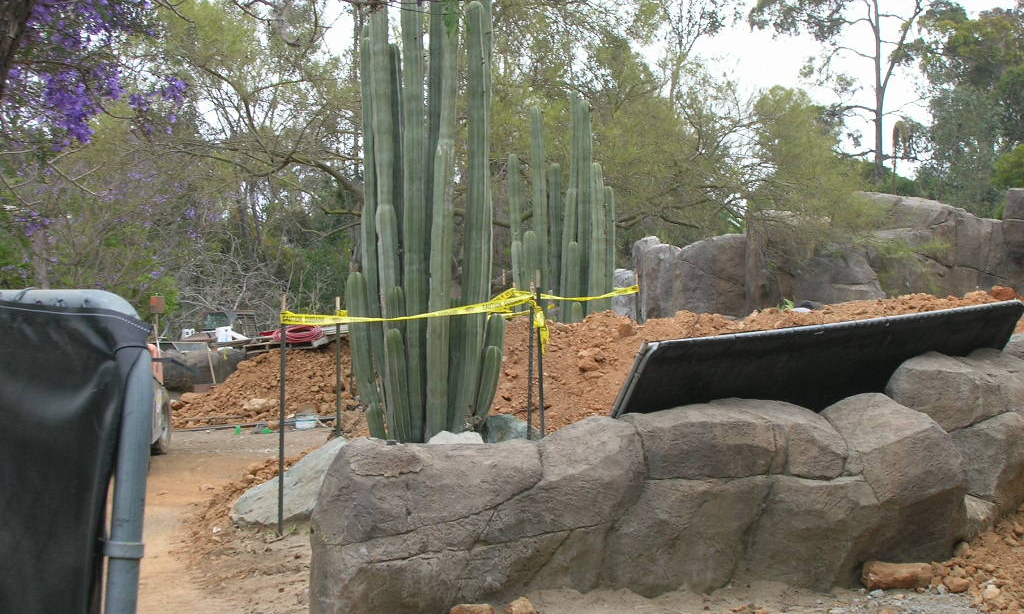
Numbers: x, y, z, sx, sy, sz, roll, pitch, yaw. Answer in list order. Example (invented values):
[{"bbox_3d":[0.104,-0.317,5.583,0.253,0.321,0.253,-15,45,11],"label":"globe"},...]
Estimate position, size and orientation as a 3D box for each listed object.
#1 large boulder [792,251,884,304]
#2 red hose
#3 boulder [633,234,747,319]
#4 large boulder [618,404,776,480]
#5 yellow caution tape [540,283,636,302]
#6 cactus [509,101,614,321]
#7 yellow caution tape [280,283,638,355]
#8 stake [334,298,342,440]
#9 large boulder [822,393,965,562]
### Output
[{"bbox_3d":[4.292,-0.322,24.500,1.200,0.800,0.800,0,0,0],"label":"large boulder"},{"bbox_3d":[-2.877,0.369,25.000,0.720,0.200,0.660,0,0,0],"label":"red hose"},{"bbox_3d":[2.238,-0.271,23.500,1.450,1.300,1.000,0,0,0],"label":"boulder"},{"bbox_3d":[1.077,0.769,10.650,0.880,0.410,0.650,0,0,-10],"label":"large boulder"},{"bbox_3d":[0.722,-0.137,17.600,0.980,0.170,0.100,0,0,0],"label":"yellow caution tape"},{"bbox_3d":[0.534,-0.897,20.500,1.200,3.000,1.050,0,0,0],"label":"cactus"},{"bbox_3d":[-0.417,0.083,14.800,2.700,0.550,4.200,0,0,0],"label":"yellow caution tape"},{"bbox_3d":[-1.415,0.559,15.200,0.040,1.300,0.040,0,0,0],"label":"stake"},{"bbox_3d":[2.231,0.986,10.900,0.850,0.900,0.800,0,0,-5],"label":"large boulder"}]

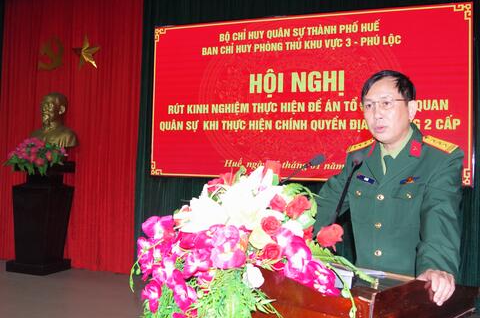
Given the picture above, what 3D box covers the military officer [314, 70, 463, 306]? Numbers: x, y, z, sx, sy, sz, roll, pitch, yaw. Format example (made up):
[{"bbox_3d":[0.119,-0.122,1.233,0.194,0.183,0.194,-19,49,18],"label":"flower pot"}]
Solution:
[{"bbox_3d":[0.504,0.510,1.414,0.560,1.650,0.430,1,-1,45],"label":"military officer"}]

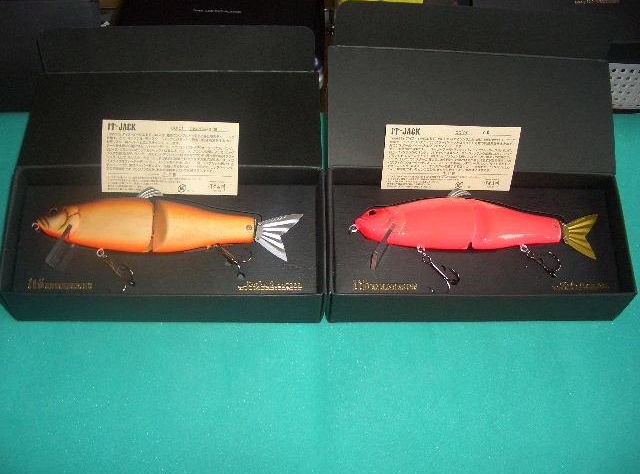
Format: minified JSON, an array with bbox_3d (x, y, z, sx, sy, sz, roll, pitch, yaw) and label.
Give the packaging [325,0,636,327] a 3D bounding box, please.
[{"bbox_3d":[0.121,-0.056,0.509,0.228,0.124,0.211,1,59,-3],"label":"packaging"}]

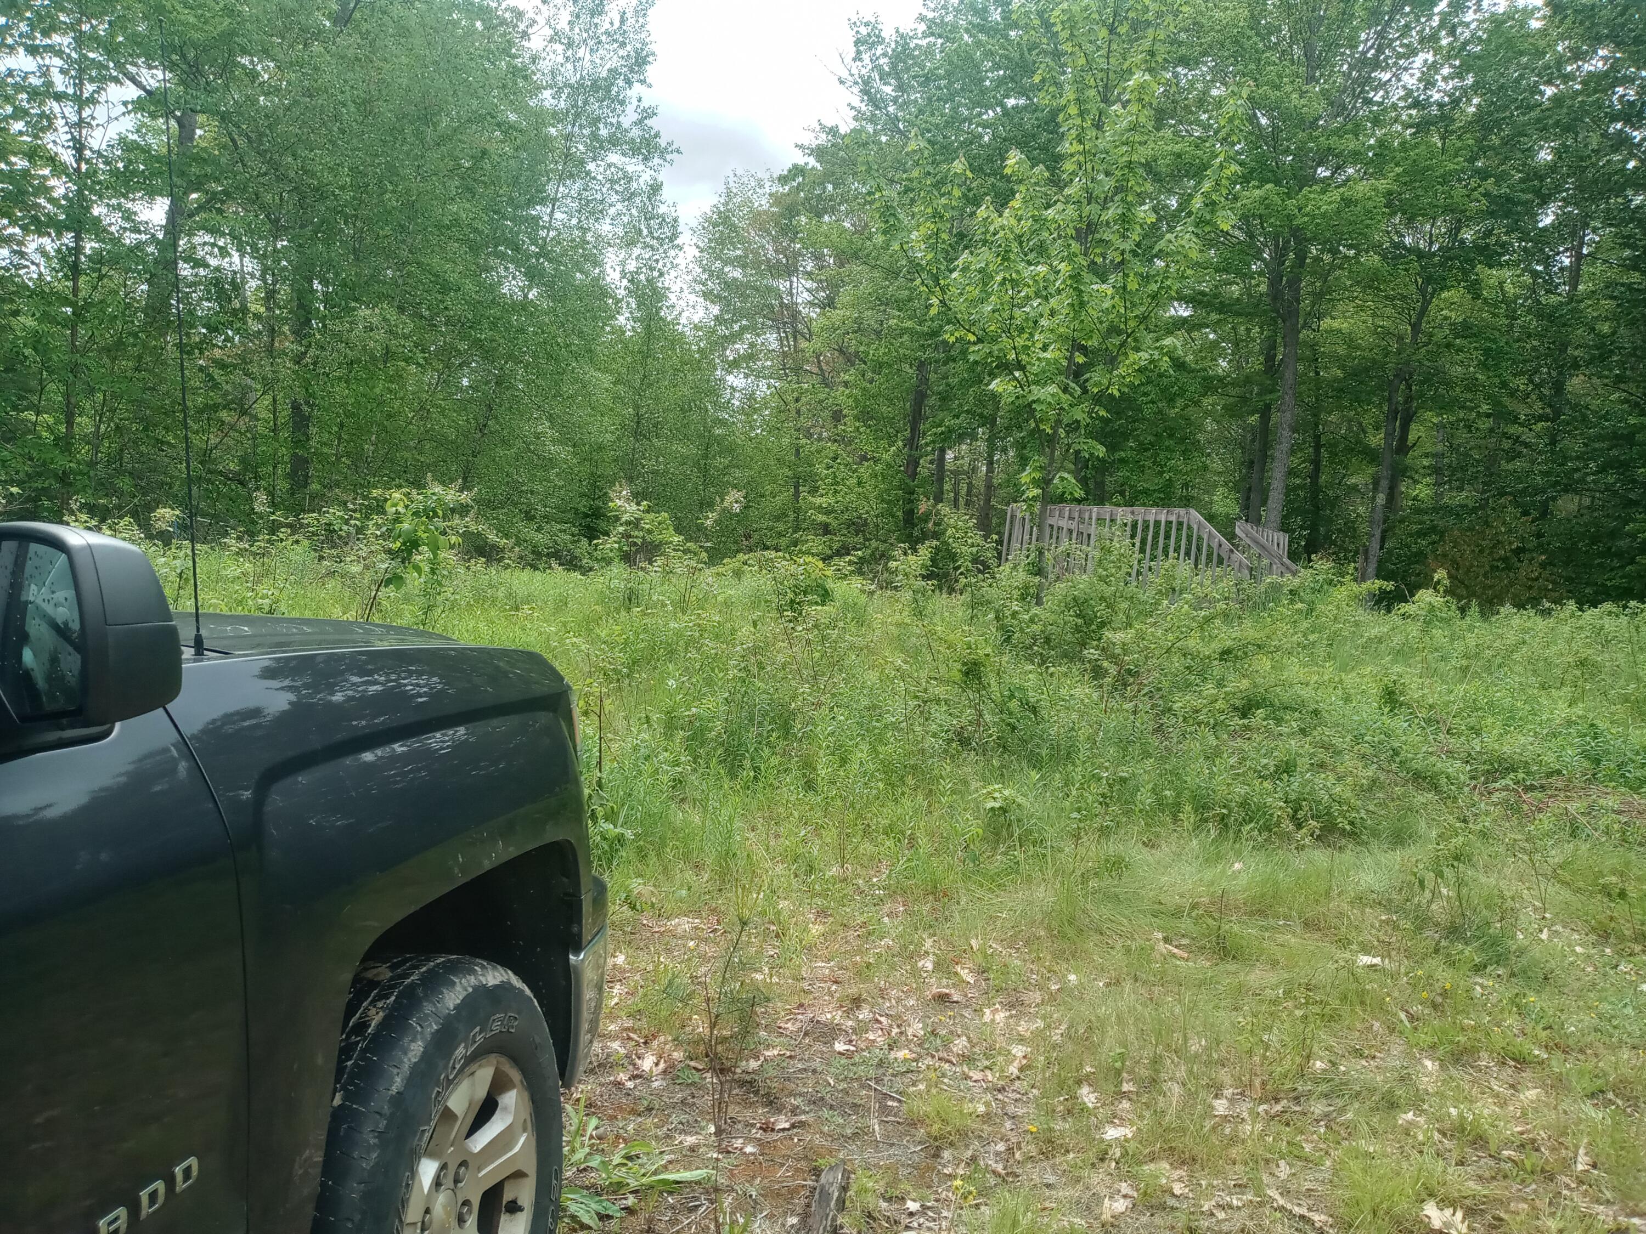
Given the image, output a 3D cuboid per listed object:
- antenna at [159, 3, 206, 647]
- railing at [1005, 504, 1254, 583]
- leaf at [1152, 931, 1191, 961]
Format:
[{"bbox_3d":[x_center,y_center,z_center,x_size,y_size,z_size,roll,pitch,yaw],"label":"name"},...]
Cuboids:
[{"bbox_3d":[-0.788,-0.335,1.635,0.015,0.772,0.015,0,5,10],"label":"antenna"},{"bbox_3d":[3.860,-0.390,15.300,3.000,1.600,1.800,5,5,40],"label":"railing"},{"bbox_3d":[1.206,1.140,4.600,0.130,0.050,0.090,3,4,17],"label":"leaf"}]

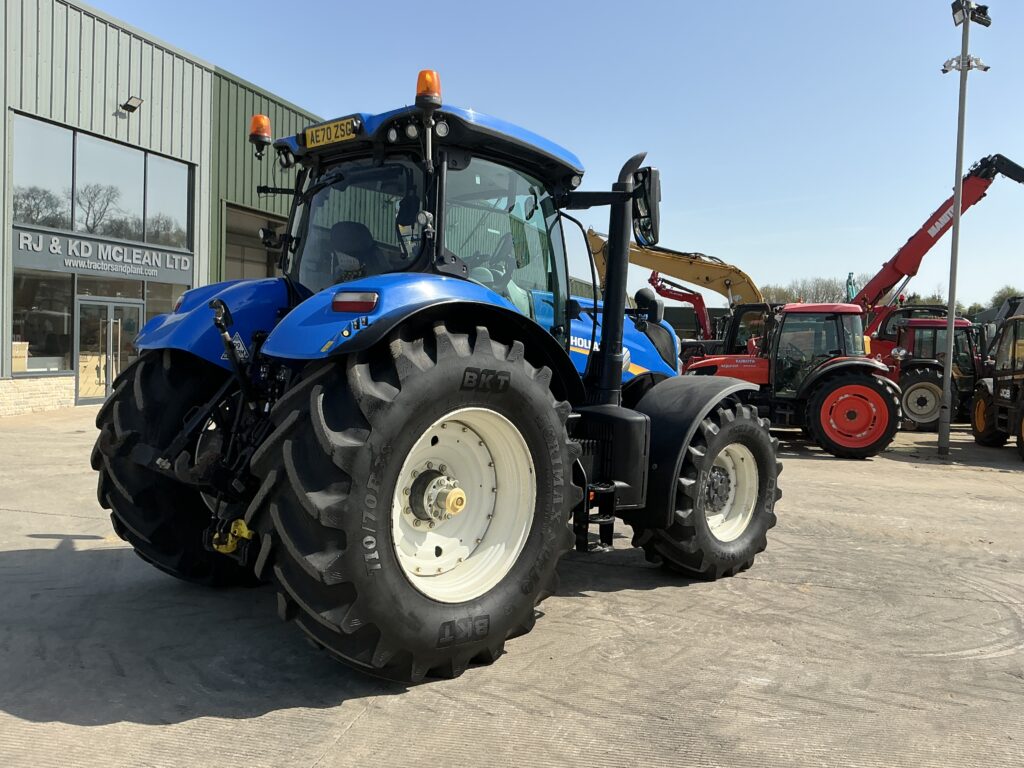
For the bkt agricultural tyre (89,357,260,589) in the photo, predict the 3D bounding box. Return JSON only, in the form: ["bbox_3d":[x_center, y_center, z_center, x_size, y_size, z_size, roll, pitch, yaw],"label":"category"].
[{"bbox_3d":[-1.905,0.485,5.969,0.700,1.890,1.920,4,3,44],"label":"bkt agricultural tyre"}]

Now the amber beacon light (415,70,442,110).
[{"bbox_3d":[-0.457,-1.607,4.534,0.147,0.225,0.147,2,2,0],"label":"amber beacon light"}]

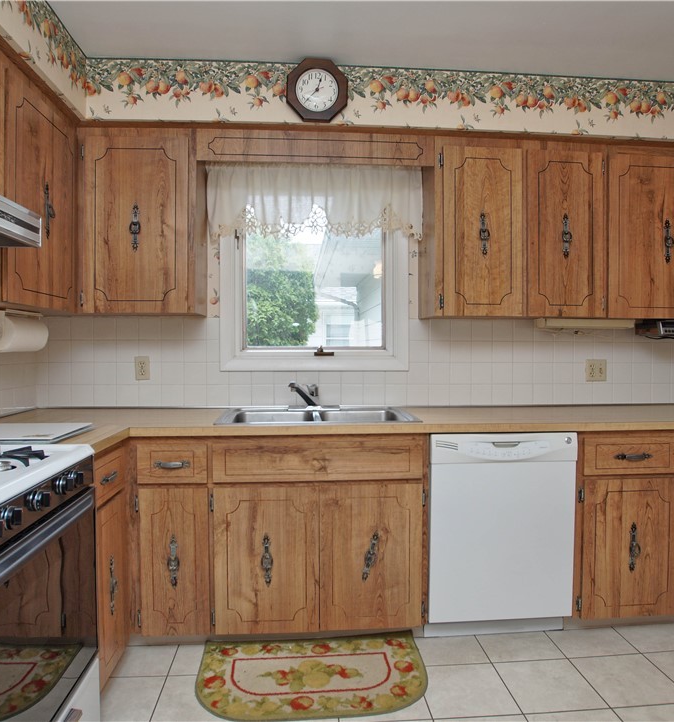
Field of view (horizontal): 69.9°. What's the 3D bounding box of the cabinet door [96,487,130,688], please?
[{"bbox_3d":[-0.781,0.764,1.667,0.021,0.602,0.275,0,1,-5],"label":"cabinet door"}]

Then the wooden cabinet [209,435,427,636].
[{"bbox_3d":[-0.090,0.688,2.186,0.856,0.818,0.598,0,1,-5],"label":"wooden cabinet"}]

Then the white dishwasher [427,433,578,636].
[{"bbox_3d":[0.650,0.707,2.241,0.608,0.849,0.598,0,1,-5],"label":"white dishwasher"}]

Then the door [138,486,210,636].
[{"bbox_3d":[-0.621,0.773,1.853,0.255,0.569,0.025,0,1,-4],"label":"door"}]

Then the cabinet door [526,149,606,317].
[{"bbox_3d":[1.025,-0.564,2.157,0.356,0.741,0.025,0,1,-4],"label":"cabinet door"}]

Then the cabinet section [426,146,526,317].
[{"bbox_3d":[0.622,-0.575,2.272,0.404,0.760,0.309,0,1,-4],"label":"cabinet section"}]

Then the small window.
[{"bbox_3d":[-0.104,-0.455,2.483,1.030,1.026,0.100,0,1,-5],"label":"small window"}]

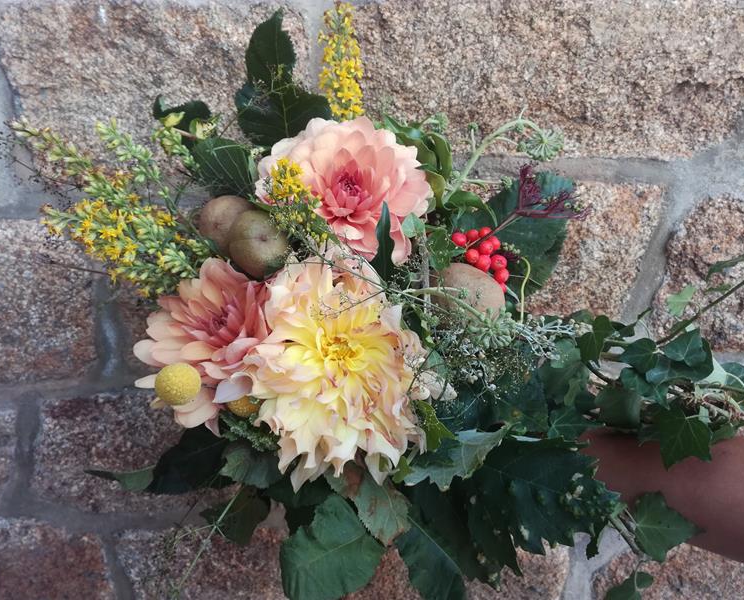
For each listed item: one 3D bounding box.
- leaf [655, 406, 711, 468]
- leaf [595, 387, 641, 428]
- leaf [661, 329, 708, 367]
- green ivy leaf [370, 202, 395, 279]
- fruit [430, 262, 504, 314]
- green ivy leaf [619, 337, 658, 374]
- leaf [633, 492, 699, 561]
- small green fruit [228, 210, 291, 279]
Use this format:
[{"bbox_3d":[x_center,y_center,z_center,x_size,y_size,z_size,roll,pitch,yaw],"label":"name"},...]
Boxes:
[{"bbox_3d":[0.227,0.099,0.455,0.041,0.047,0.014,-2,-9,0],"label":"leaf"},{"bbox_3d":[0.179,0.078,0.455,0.034,0.031,0.014,-1,6,3],"label":"leaf"},{"bbox_3d":[0.225,0.034,0.450,0.035,0.027,0.014,-2,6,-4],"label":"leaf"},{"bbox_3d":[0.008,-0.041,0.455,0.019,0.059,0.018,-2,7,0],"label":"green ivy leaf"},{"bbox_3d":[0.073,-0.005,0.490,0.060,0.050,0.050,0,6,0],"label":"fruit"},{"bbox_3d":[0.193,0.040,0.450,0.027,0.025,0.012,-1,6,3],"label":"green ivy leaf"},{"bbox_3d":[0.221,0.169,0.465,0.052,0.050,0.014,-2,-8,-6],"label":"leaf"},{"bbox_3d":[-0.089,-0.043,0.485,0.047,0.053,0.052,-1,7,6],"label":"small green fruit"}]

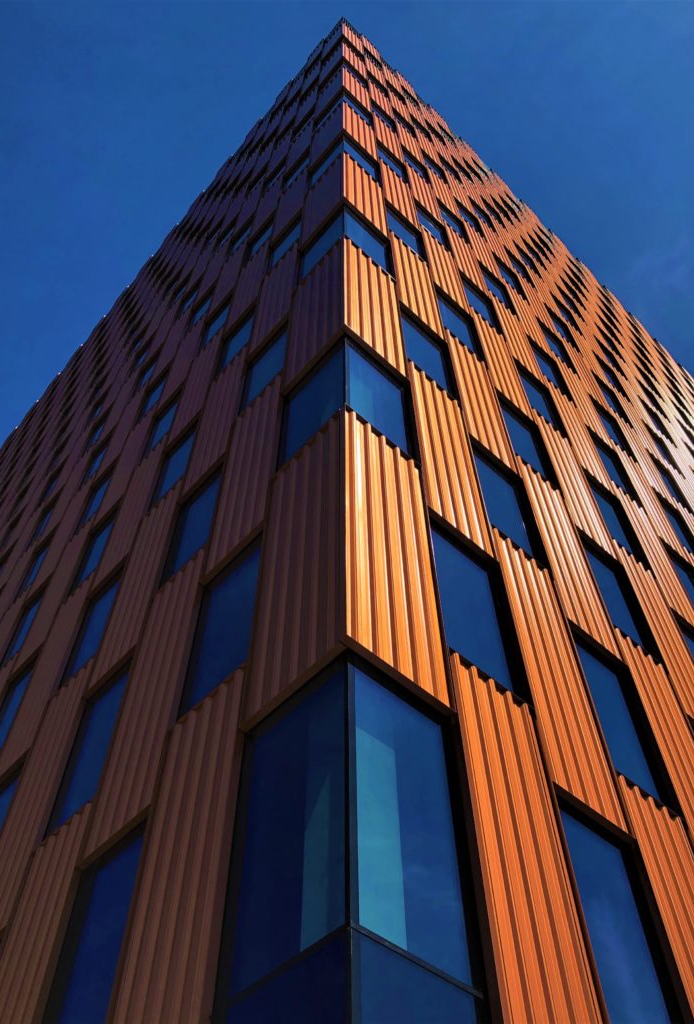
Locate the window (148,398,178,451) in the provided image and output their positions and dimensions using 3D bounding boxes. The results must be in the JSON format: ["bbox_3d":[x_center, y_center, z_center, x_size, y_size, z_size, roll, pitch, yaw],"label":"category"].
[{"bbox_3d":[-4.448,-2.068,20.234,0.122,2.218,1.199,36,-62,-23],"label":"window"}]

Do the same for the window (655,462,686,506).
[{"bbox_3d":[9.106,-0.877,23.581,1.220,2.350,0.200,35,-61,-23],"label":"window"}]

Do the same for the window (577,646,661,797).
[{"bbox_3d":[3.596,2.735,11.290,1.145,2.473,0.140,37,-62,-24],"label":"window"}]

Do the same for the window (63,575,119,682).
[{"bbox_3d":[-4.362,2.057,14.729,0.150,2.410,1.371,36,-62,-23],"label":"window"}]

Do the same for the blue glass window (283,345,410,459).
[{"bbox_3d":[-0.035,-1.591,12.145,1.636,2.410,0.857,-3,-54,2],"label":"blue glass window"}]

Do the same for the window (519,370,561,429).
[{"bbox_3d":[4.347,-2.624,19.032,1.220,2.350,0.200,35,-61,-23],"label":"window"}]

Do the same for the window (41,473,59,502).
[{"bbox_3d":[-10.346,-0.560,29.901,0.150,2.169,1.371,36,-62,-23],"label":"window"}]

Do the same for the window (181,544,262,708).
[{"bbox_3d":[-1.384,1.329,9.994,0.150,2.410,1.371,36,-62,-23],"label":"window"}]

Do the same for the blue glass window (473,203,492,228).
[{"bbox_3d":[5.709,-12.547,35.448,1.199,2.218,0.122,36,-62,-23],"label":"blue glass window"}]

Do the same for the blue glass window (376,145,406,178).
[{"bbox_3d":[1.423,-11.389,27.157,1.199,2.218,0.122,36,-62,-23],"label":"blue glass window"}]

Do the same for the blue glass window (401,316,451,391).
[{"bbox_3d":[1.417,-2.793,15.044,1.280,2.620,0.120,35,-61,-23],"label":"blue glass window"}]

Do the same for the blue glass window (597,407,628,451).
[{"bbox_3d":[7.857,-2.368,24.656,1.199,2.218,0.122,36,-62,-23],"label":"blue glass window"}]

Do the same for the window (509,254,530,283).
[{"bbox_3d":[6.873,-9.687,33.290,1.199,2.218,0.122,36,-62,-23],"label":"window"}]

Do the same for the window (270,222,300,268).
[{"bbox_3d":[-1.525,-6.649,20.712,0.200,2.350,1.220,37,-62,-24],"label":"window"}]

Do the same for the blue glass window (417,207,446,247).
[{"bbox_3d":[2.366,-8.129,23.632,1.220,2.350,0.200,35,-61,-23],"label":"blue glass window"}]

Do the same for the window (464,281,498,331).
[{"bbox_3d":[3.521,-5.432,22.152,1.199,2.218,0.122,36,-62,-23],"label":"window"}]

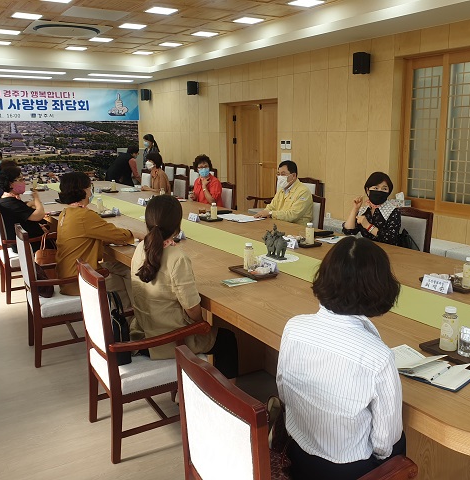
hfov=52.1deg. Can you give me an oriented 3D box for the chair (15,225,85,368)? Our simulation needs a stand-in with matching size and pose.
[{"bbox_3d":[-1.282,0.359,3.618,0.575,0.995,0.560,-7,15,-28],"label":"chair"}]

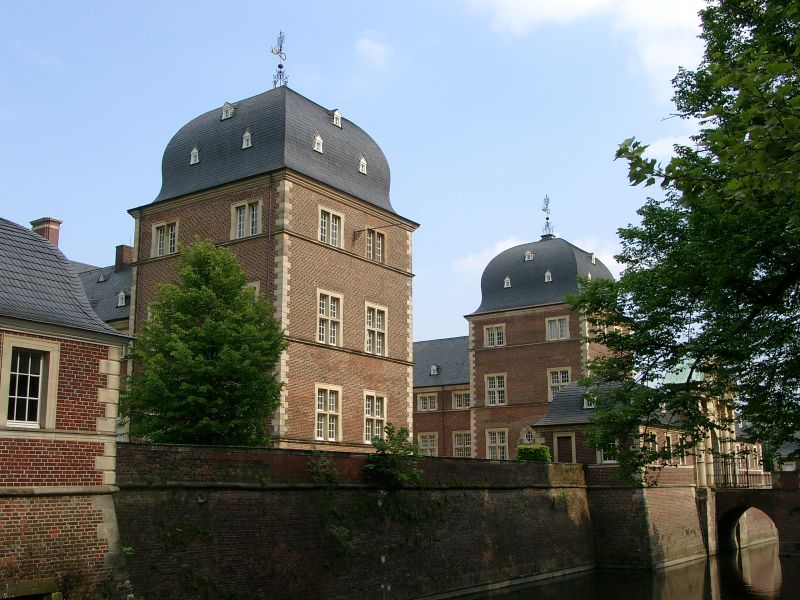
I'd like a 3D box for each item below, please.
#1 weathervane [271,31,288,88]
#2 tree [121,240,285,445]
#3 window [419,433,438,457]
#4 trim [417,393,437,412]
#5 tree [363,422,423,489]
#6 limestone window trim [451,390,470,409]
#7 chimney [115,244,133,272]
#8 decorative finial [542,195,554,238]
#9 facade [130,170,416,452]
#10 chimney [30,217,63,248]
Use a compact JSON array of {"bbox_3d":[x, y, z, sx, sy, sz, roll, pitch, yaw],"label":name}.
[{"bbox_3d":[-7.149,-14.540,53.138,1.050,3.900,0.950,3,-13,-17],"label":"weathervane"},{"bbox_3d":[-7.207,2.249,32.779,6.200,9.300,6.200,0,-12,0],"label":"tree"},{"bbox_3d":[2.669,13.806,81.997,2.220,2.750,0.250,-9,-15,34],"label":"window"},{"bbox_3d":[2.602,9.667,82.917,2.250,1.630,0.250,-9,-15,34],"label":"trim"},{"bbox_3d":[-0.250,5.207,29.237,1.500,2.200,1.900,-9,-15,34],"label":"tree"},{"bbox_3d":[5.817,9.183,80.763,2.250,1.630,0.250,-9,-15,34],"label":"limestone window trim"},{"bbox_3d":[-18.083,-2.628,58.248,0.720,1.900,1.400,-9,-15,34],"label":"chimney"},{"bbox_3d":[14.282,-8.094,83.677,1.000,4.100,0.900,3,-13,-17],"label":"decorative finial"},{"bbox_3d":[-7.041,2.714,49.420,11.400,15.000,11.400,-9,-15,34],"label":"facade"},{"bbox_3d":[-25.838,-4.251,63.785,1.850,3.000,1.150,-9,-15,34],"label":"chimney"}]

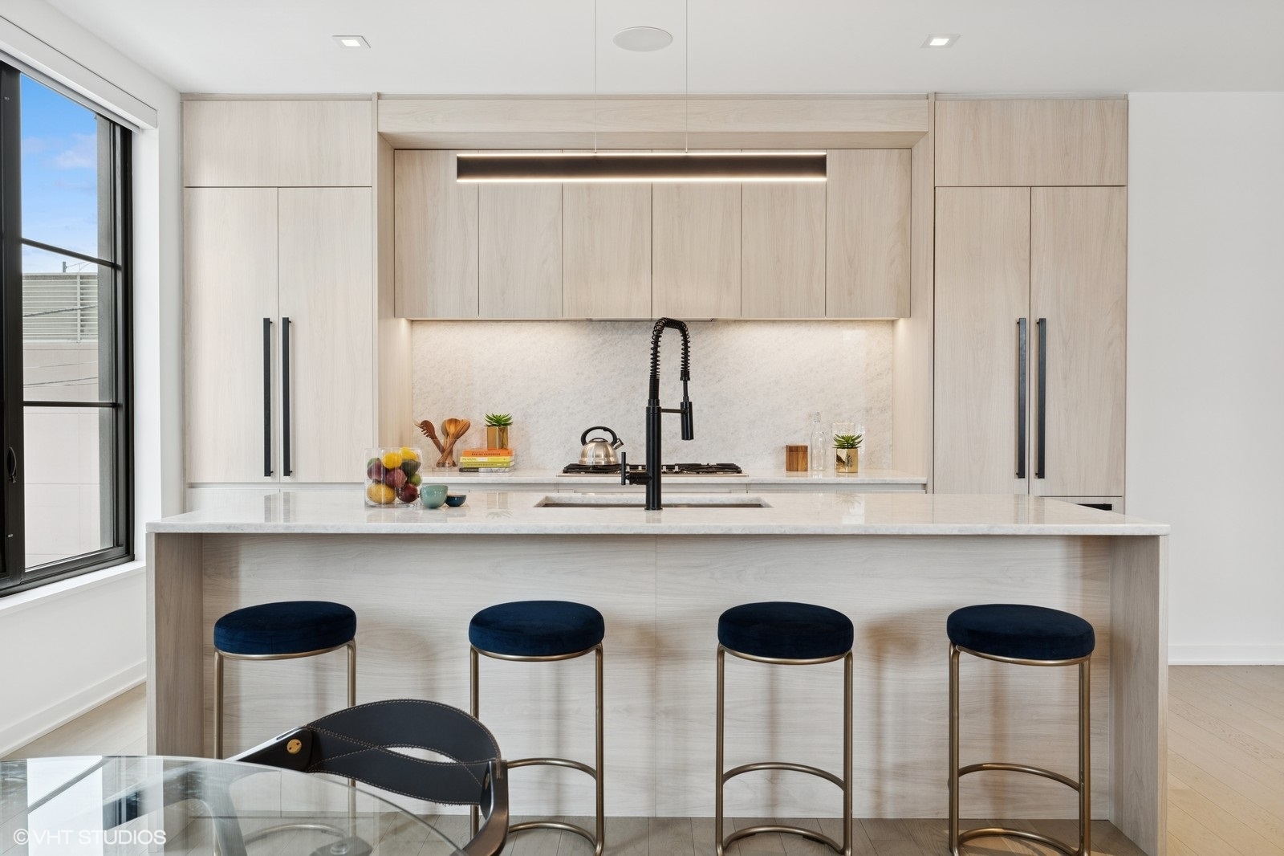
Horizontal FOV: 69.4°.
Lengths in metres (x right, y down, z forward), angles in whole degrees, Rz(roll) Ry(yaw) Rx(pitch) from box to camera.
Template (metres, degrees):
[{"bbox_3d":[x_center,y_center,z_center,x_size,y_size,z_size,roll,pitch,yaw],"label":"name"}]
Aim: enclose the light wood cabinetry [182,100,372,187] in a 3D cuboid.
[{"bbox_3d":[-1.749,-1.371,4.777,0.905,0.413,0.613,0,1,0],"label":"light wood cabinetry"}]

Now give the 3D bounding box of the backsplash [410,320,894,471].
[{"bbox_3d":[0.057,-0.173,5.107,2.644,0.799,0.020,0,1,0],"label":"backsplash"}]

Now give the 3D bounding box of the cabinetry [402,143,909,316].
[{"bbox_3d":[0.056,-0.994,4.918,2.644,0.858,0.334,0,1,0],"label":"cabinetry"}]

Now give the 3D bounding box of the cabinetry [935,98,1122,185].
[{"bbox_3d":[1.868,-1.369,4.748,0.915,0.413,0.613,0,1,0],"label":"cabinetry"}]

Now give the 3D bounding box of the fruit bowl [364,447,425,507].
[{"bbox_3d":[-0.802,0.159,3.006,0.188,0.184,0.188,0,1,0],"label":"fruit bowl"}]

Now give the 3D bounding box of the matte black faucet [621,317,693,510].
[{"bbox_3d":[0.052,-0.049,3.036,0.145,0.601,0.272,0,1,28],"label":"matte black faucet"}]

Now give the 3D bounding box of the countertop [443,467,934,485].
[{"bbox_3d":[0.054,0.245,4.793,2.644,0.032,0.620,0,1,0],"label":"countertop"}]

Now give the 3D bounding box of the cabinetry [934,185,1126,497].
[{"bbox_3d":[1.867,-0.418,4.763,0.915,1.488,0.613,0,1,0],"label":"cabinetry"}]

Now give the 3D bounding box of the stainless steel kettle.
[{"bbox_3d":[-0.213,0.096,4.834,0.230,0.205,0.200,0,1,0],"label":"stainless steel kettle"}]

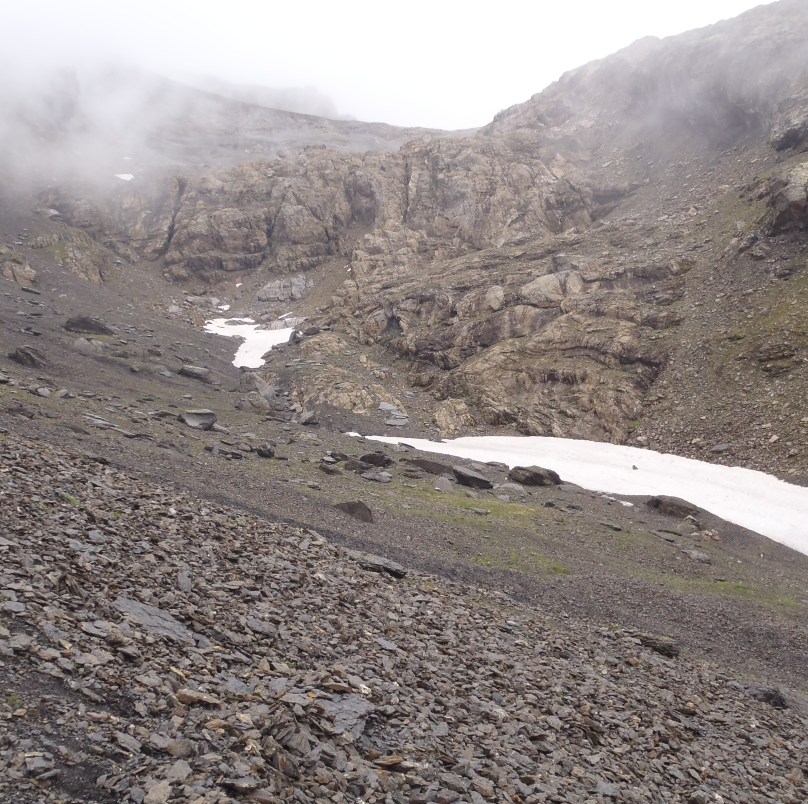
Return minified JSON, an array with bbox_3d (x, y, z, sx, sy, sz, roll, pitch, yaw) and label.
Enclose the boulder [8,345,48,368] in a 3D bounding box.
[{"bbox_3d":[-10.826,-1.312,25.000,1.091,0.597,0.873,0,0,-23],"label":"boulder"}]

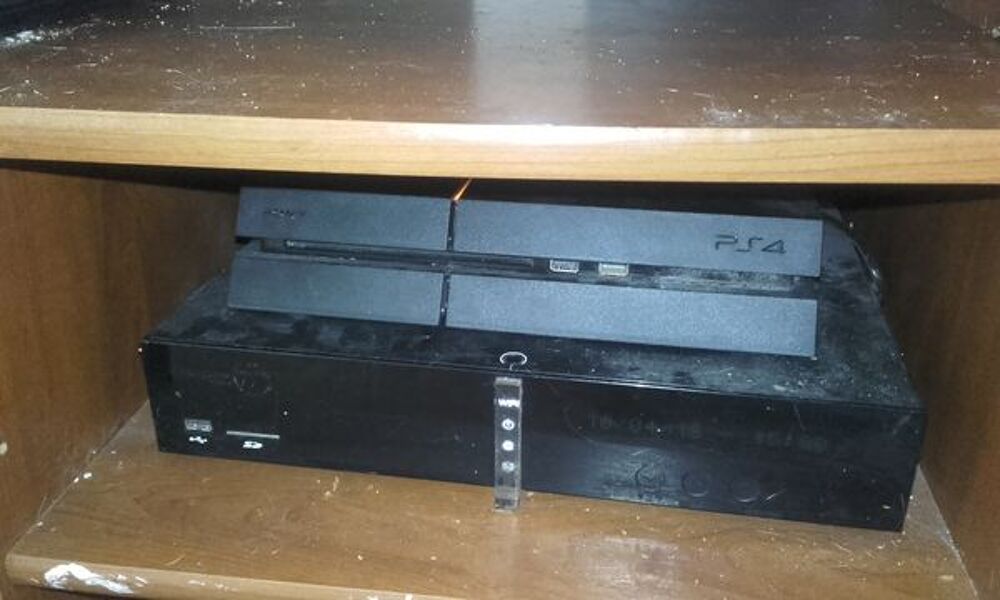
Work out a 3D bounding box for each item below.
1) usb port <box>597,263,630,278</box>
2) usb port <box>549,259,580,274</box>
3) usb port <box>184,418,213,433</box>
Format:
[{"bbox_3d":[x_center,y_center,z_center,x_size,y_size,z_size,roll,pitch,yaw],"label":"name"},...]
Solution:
[{"bbox_3d":[0.053,-0.016,0.390,0.014,0.006,0.009,4,26,10],"label":"usb port"},{"bbox_3d":[0.031,-0.018,0.393,0.014,0.006,0.009,4,26,10],"label":"usb port"},{"bbox_3d":[-0.142,0.058,0.399,0.013,0.005,0.008,4,26,9],"label":"usb port"}]

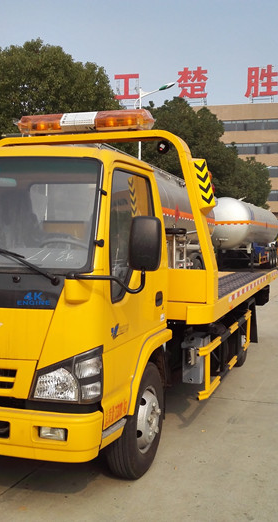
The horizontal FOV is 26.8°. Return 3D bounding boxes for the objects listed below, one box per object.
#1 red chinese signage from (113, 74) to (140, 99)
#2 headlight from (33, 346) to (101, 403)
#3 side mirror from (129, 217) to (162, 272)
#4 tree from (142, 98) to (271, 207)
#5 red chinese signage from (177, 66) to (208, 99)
[{"bbox_3d":[-1.955,-28.349,95.000,4.300,4.300,0.500,1,2,14],"label":"red chinese signage"},{"bbox_3d":[-0.393,0.628,3.209,0.375,0.285,0.190,1,2,7],"label":"headlight"},{"bbox_3d":[0.036,-0.097,3.230,0.175,0.295,0.090,2,3,2],"label":"side mirror"},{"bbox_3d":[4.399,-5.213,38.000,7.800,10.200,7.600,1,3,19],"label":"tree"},{"bbox_3d":[8.566,-28.316,92.500,4.800,5.000,0.500,1,2,14],"label":"red chinese signage"}]

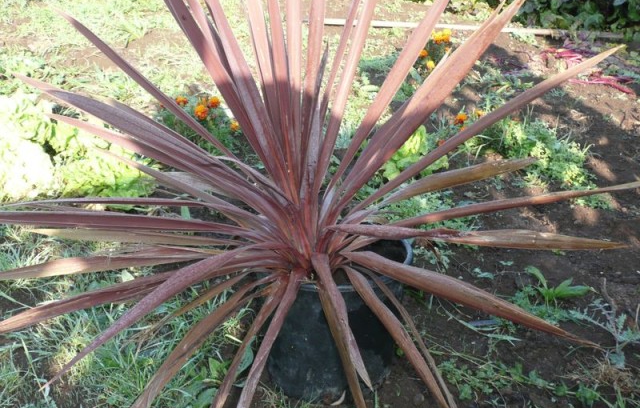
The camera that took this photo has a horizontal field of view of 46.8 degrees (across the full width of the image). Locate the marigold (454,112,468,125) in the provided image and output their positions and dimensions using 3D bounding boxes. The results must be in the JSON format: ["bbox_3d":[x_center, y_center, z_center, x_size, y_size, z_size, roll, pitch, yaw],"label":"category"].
[{"bbox_3d":[0.555,-0.335,2.900,0.054,0.044,0.054,0,21,0],"label":"marigold"}]

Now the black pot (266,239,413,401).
[{"bbox_3d":[0.019,0.223,1.568,0.345,0.281,0.345,0,21,0],"label":"black pot"}]

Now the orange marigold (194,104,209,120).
[{"bbox_3d":[-0.476,-0.367,2.970,0.055,0.053,0.055,0,21,0],"label":"orange marigold"}]

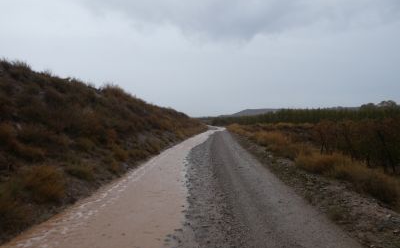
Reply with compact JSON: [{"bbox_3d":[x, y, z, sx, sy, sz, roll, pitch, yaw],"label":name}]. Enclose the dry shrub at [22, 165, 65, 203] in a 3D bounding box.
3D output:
[{"bbox_3d":[-2.783,1.058,4.931,0.747,0.662,0.710,0,1,0],"label":"dry shrub"}]

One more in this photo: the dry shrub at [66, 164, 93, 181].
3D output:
[{"bbox_3d":[-2.736,1.101,6.297,0.590,0.356,0.561,0,1,0],"label":"dry shrub"}]

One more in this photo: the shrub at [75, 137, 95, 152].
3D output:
[{"bbox_3d":[-3.255,0.578,7.815,0.564,0.442,0.535,0,1,0],"label":"shrub"}]

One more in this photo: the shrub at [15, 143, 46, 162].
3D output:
[{"bbox_3d":[-3.512,0.590,5.745,0.663,0.406,0.630,0,1,0],"label":"shrub"}]

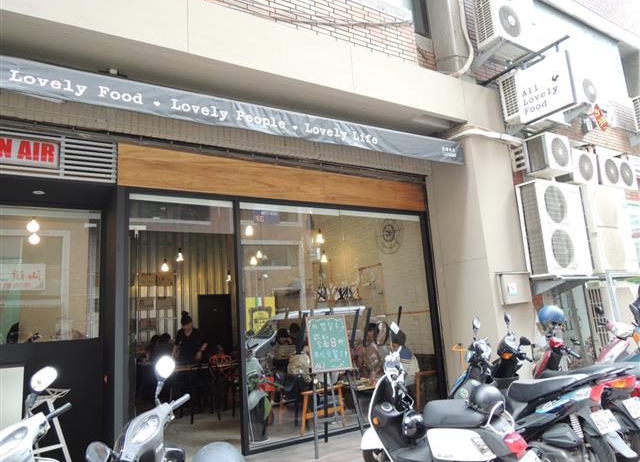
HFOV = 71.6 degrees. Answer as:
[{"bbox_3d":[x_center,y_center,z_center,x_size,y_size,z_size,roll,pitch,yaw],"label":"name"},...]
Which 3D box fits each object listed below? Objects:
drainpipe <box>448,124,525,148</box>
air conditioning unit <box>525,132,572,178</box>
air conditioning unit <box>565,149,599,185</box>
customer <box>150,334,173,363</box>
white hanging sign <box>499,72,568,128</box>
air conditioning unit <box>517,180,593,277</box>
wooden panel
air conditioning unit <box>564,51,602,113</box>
[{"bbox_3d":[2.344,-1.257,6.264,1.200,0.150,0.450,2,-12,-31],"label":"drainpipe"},{"bbox_3d":[3.346,-1.086,6.523,0.589,0.538,0.346,2,-12,-31],"label":"air conditioning unit"},{"bbox_3d":[4.019,-0.928,6.932,0.725,0.536,0.310,2,-12,-31],"label":"air conditioning unit"},{"bbox_3d":[-2.253,2.101,6.394,0.460,1.192,0.620,2,-12,-31],"label":"customer"},{"bbox_3d":[2.762,-1.769,5.483,0.080,0.700,0.670,2,-12,-31],"label":"white hanging sign"},{"bbox_3d":[3.308,-0.002,6.261,1.082,1.286,0.315,2,-12,-31],"label":"air conditioning unit"},{"bbox_3d":[-0.217,-0.581,5.450,4.145,0.441,0.060,2,-12,-31],"label":"wooden panel"},{"bbox_3d":[4.368,-2.294,7.462,0.775,0.563,0.320,2,-12,-31],"label":"air conditioning unit"}]

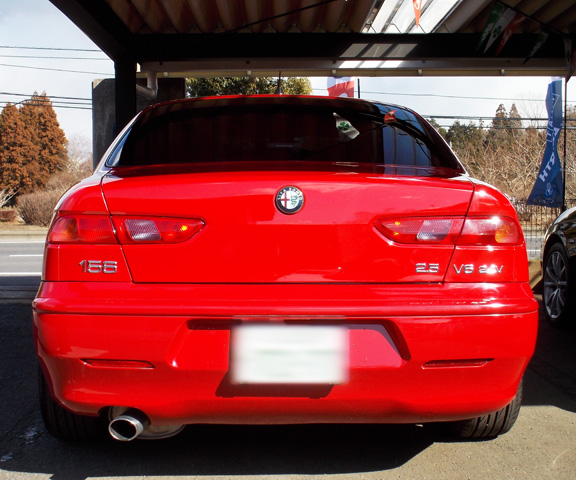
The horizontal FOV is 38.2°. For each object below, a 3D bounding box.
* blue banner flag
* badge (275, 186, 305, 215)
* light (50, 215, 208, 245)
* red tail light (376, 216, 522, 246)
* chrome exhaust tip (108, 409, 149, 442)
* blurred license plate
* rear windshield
[{"bbox_3d":[2.980,-1.200,9.600,0.460,1.620,0.160,1,3,14],"label":"blue banner flag"},{"bbox_3d":[0.007,-0.115,2.420,0.081,0.081,0.015,0,-7,-1],"label":"badge"},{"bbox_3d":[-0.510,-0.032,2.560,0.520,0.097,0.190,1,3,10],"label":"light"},{"bbox_3d":[0.510,-0.027,2.580,0.520,0.097,0.190,0,3,-11],"label":"red tail light"},{"bbox_3d":[-0.482,0.565,2.500,0.095,0.072,0.115,0,3,5],"label":"chrome exhaust tip"},{"bbox_3d":[0.007,0.323,2.355,0.330,0.165,0.025,0,3,-1],"label":"blurred license plate"},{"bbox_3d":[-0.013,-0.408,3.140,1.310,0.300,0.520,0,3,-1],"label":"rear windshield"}]

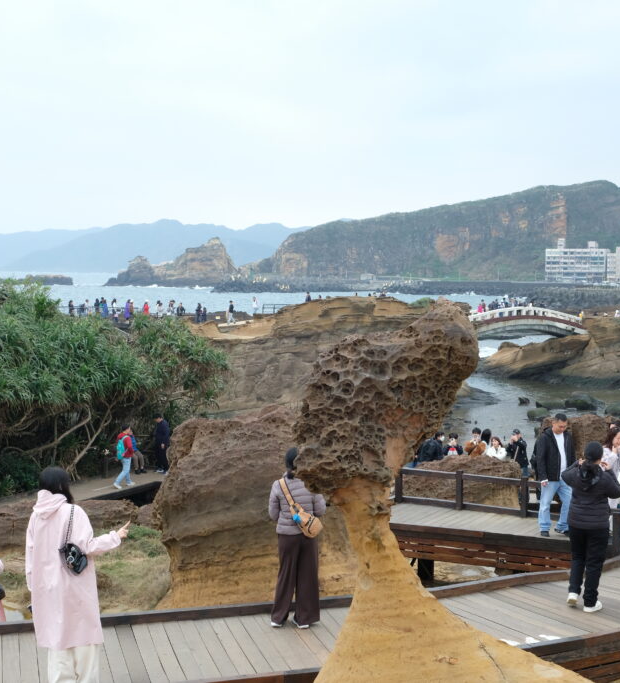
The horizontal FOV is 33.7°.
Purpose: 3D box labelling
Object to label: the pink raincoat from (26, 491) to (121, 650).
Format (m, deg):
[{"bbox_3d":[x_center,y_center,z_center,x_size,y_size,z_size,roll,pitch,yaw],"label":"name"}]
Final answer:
[{"bbox_3d":[-1.794,1.688,7.735,0.570,1.140,0.440,1,4,19],"label":"pink raincoat"}]

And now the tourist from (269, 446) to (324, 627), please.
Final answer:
[{"bbox_3d":[-0.113,1.767,9.280,0.520,1.620,0.420,0,4,5],"label":"tourist"}]

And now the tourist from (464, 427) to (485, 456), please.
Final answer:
[{"bbox_3d":[3.431,2.612,21.231,0.470,1.650,0.420,0,4,7],"label":"tourist"}]

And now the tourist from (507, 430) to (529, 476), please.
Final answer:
[{"bbox_3d":[4.174,2.618,20.659,0.480,1.700,0.500,-3,5,-41],"label":"tourist"}]

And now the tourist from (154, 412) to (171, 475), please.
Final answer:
[{"bbox_3d":[-4.164,2.896,28.913,0.400,1.710,0.500,-1,4,-12],"label":"tourist"}]

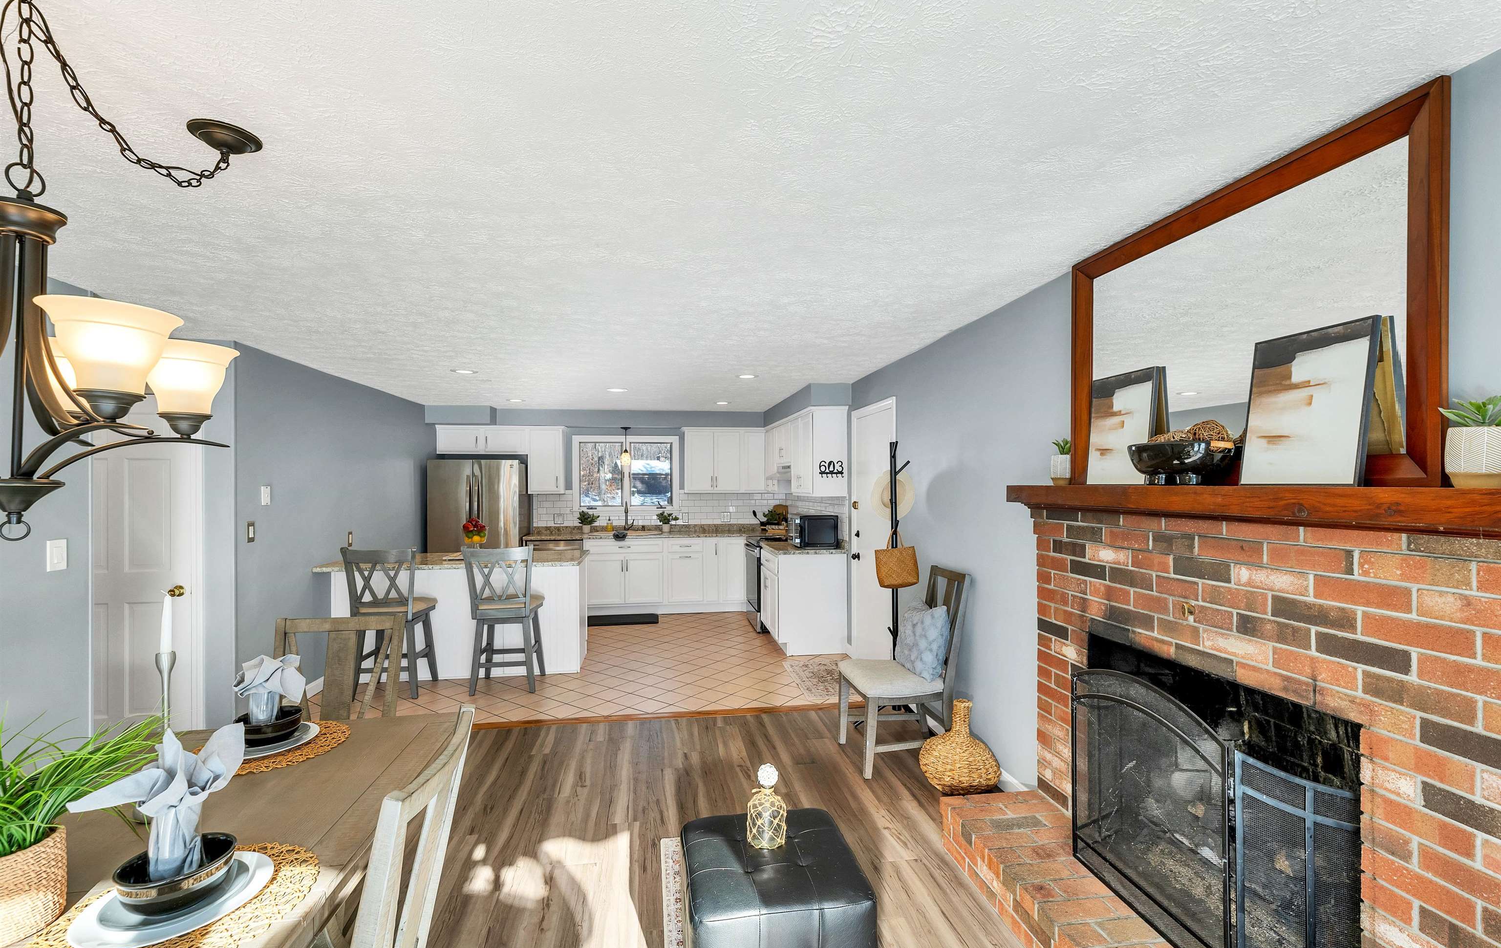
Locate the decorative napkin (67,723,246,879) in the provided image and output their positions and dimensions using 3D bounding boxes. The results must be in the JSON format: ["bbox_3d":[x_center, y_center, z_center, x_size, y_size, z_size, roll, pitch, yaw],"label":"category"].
[{"bbox_3d":[-1.084,0.612,1.082,0.250,0.280,0.200,1,-1,-44],"label":"decorative napkin"}]

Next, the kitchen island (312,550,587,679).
[{"bbox_3d":[-2.269,1.134,4.602,1.865,0.914,0.740,0,-1,-9],"label":"kitchen island"}]

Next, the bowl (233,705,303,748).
[{"bbox_3d":[-1.440,0.755,1.747,0.160,0.065,0.160,0,-1,0],"label":"bowl"}]

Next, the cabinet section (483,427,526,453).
[{"bbox_3d":[-2.855,-0.389,6.894,0.495,0.318,0.340,0,-1,-9],"label":"cabinet section"}]

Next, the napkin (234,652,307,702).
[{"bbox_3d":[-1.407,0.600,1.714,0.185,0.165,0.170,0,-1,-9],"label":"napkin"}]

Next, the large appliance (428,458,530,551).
[{"bbox_3d":[-2.966,0.747,6.500,0.910,1.770,0.840,0,-1,-9],"label":"large appliance"}]

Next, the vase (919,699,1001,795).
[{"bbox_3d":[1.016,1.345,2.836,0.380,0.480,0.380,0,-1,-9],"label":"vase"}]

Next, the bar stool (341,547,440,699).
[{"bbox_3d":[-2.583,1.051,4.232,0.495,1.075,0.550,0,-1,-9],"label":"bar stool"}]

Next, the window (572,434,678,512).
[{"bbox_3d":[-1.560,-0.006,7.305,1.245,0.920,0.110,0,-1,-9],"label":"window"}]

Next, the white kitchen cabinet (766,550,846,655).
[{"bbox_3d":[0.493,1.167,5.596,0.620,0.910,0.800,0,-1,-9],"label":"white kitchen cabinet"}]

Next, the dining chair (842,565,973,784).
[{"bbox_3d":[0.834,1.075,3.276,0.630,1.030,0.490,0,-1,-9],"label":"dining chair"}]

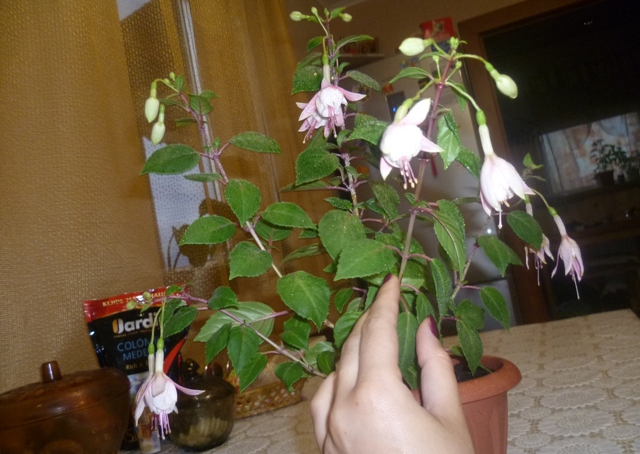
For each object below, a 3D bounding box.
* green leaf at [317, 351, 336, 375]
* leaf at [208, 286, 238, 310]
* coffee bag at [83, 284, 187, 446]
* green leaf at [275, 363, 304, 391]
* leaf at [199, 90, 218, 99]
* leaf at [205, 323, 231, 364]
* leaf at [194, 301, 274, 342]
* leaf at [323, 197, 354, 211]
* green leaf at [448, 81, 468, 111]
[{"bbox_3d":[0.007,0.127,0.480,0.018,0.022,0.007,2,-21,-18],"label":"green leaf"},{"bbox_3d":[-0.076,0.056,0.410,0.024,0.021,0.009,0,-30,0],"label":"leaf"},{"bbox_3d":[-0.247,0.201,0.720,0.140,0.205,0.055,-11,-2,-10],"label":"coffee bag"},{"bbox_3d":[-0.027,0.130,0.450,0.024,0.025,0.013,-6,-18,9],"label":"green leaf"},{"bbox_3d":[-0.098,-0.117,0.455,0.019,0.010,0.013,-2,18,-7],"label":"leaf"},{"bbox_3d":[-0.086,0.097,0.432,0.018,0.037,0.009,29,-16,6],"label":"leaf"},{"bbox_3d":[-0.073,0.082,0.440,0.066,0.034,0.014,-13,-15,-3],"label":"leaf"},{"bbox_3d":[0.018,-0.021,0.475,0.027,0.009,0.012,20,12,9],"label":"leaf"},{"bbox_3d":[0.118,-0.109,0.432,0.016,0.032,0.009,-3,-26,-25],"label":"green leaf"}]

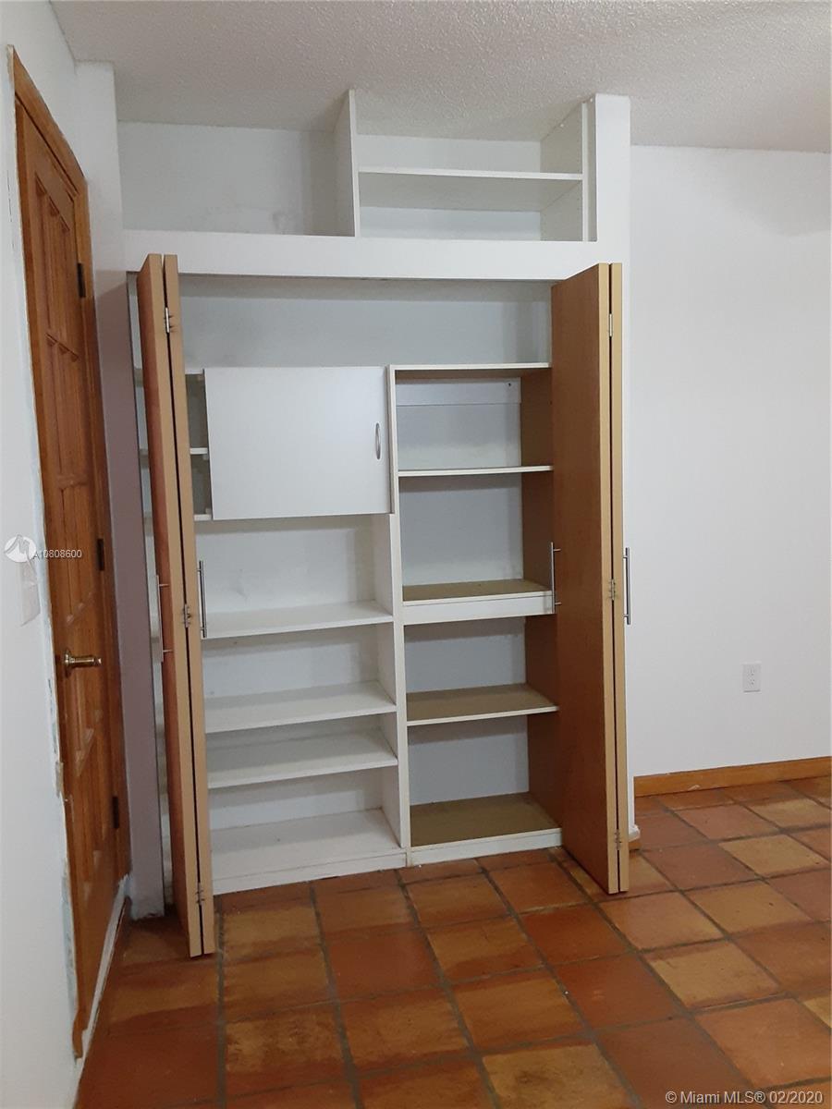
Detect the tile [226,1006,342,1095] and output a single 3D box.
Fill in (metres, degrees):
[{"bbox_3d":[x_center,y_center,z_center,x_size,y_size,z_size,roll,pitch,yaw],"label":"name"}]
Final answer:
[{"bbox_3d":[-0.332,1.248,2.182,0.286,0.013,0.283,-3,6,-12],"label":"tile"}]

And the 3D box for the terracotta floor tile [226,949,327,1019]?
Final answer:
[{"bbox_3d":[-0.388,1.190,2.400,0.284,0.015,0.272,-3,6,-12],"label":"terracotta floor tile"}]

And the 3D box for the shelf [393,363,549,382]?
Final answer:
[{"bbox_3d":[0.169,-0.679,3.241,0.575,0.019,0.378,-3,6,-12],"label":"shelf"}]

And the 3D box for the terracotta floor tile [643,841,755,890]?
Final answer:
[{"bbox_3d":[0.949,1.060,2.932,0.268,0.015,0.268,-3,6,-12],"label":"terracotta floor tile"}]

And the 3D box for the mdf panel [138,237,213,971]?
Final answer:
[{"bbox_3d":[-0.741,0.166,2.691,0.091,2.029,0.371,-4,6,-19],"label":"mdf panel"}]

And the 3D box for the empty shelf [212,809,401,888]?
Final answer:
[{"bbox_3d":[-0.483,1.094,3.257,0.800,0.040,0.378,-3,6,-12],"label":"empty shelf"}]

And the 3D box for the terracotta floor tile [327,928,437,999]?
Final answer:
[{"bbox_3d":[-0.104,1.204,2.563,0.282,0.013,0.300,-3,6,-12],"label":"terracotta floor tile"}]

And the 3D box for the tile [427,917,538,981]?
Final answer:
[{"bbox_3d":[0.191,1.156,2.532,0.280,0.015,0.284,-3,6,-12],"label":"tile"}]

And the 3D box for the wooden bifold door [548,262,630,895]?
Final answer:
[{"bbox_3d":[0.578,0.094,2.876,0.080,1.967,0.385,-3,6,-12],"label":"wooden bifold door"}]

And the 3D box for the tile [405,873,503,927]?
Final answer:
[{"bbox_3d":[0.128,1.128,2.819,0.281,0.015,0.276,-3,6,-12],"label":"tile"}]

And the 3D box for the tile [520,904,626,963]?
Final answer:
[{"bbox_3d":[0.468,1.140,2.592,0.270,0.015,0.278,-3,6,-12],"label":"tile"}]

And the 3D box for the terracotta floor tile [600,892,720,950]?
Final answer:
[{"bbox_3d":[0.747,1.125,2.646,0.280,0.015,0.276,-3,6,-12],"label":"terracotta floor tile"}]

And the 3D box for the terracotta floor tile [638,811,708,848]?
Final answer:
[{"bbox_3d":[0.885,1.034,3.214,0.268,0.015,0.268,-3,6,-12],"label":"terracotta floor tile"}]

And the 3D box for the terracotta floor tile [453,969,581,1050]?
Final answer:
[{"bbox_3d":[0.254,1.184,2.244,0.281,0.015,0.279,-3,6,-12],"label":"terracotta floor tile"}]

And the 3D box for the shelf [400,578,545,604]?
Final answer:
[{"bbox_3d":[0.195,0.147,3.320,0.575,0.019,0.378,-3,6,-12],"label":"shelf"}]

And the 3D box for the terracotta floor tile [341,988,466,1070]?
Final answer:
[{"bbox_3d":[-0.031,1.170,2.136,0.268,0.015,0.268,-3,6,-12],"label":"terracotta floor tile"}]

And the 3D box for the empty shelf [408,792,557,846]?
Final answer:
[{"bbox_3d":[0.224,1.045,3.405,0.575,0.019,0.378,-3,6,-12],"label":"empty shelf"}]

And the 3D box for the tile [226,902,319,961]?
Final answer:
[{"bbox_3d":[-0.441,1.136,2.624,0.268,0.015,0.268,-3,6,-12],"label":"tile"}]

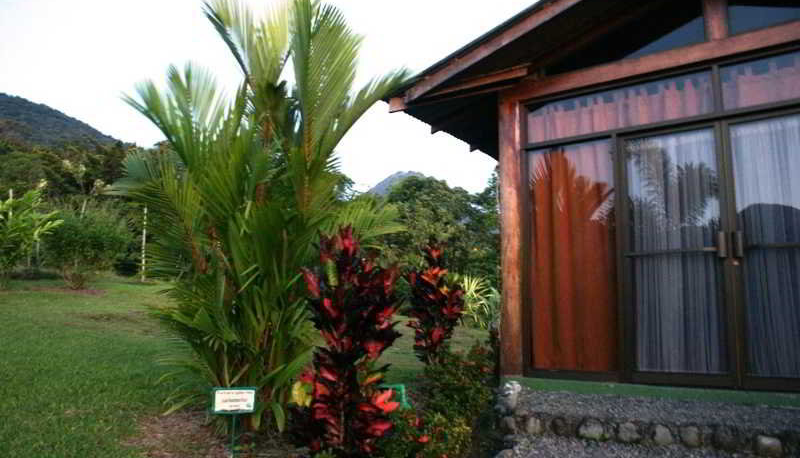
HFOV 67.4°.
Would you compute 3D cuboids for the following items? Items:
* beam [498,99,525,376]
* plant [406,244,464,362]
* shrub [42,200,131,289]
[{"bbox_3d":[1.063,0.039,5.747,0.175,2.682,0.175,-5,-10,33],"label":"beam"},{"bbox_3d":[0.325,0.692,5.501,0.531,1.182,0.531,0,-8,3],"label":"plant"},{"bbox_3d":[-6.507,0.317,12.512,1.623,1.837,1.623,5,-9,-27],"label":"shrub"}]

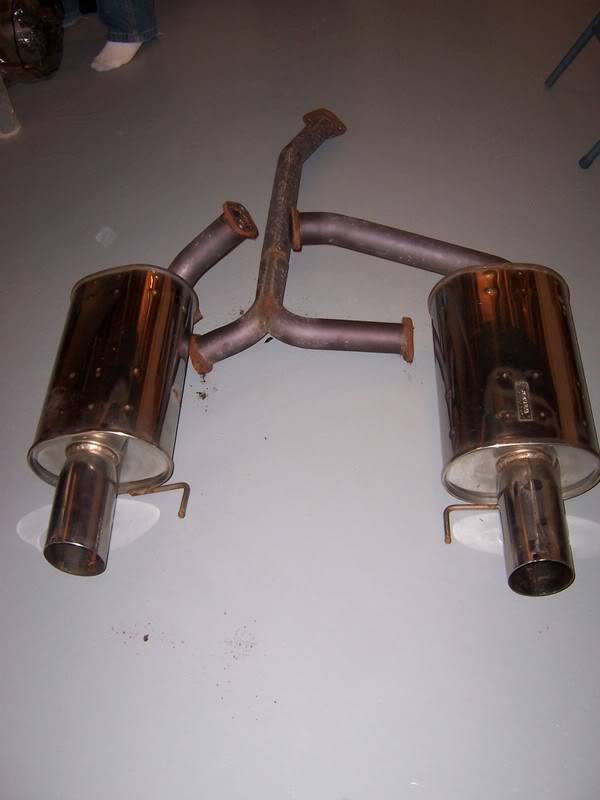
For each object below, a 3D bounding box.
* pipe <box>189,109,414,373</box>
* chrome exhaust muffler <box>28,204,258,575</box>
[{"bbox_3d":[0.008,-0.383,1.814,0.437,0.108,0.798,-2,50,5],"label":"pipe"},{"bbox_3d":[-0.272,-0.053,1.480,0.382,0.246,0.738,-2,50,5],"label":"chrome exhaust muffler"}]

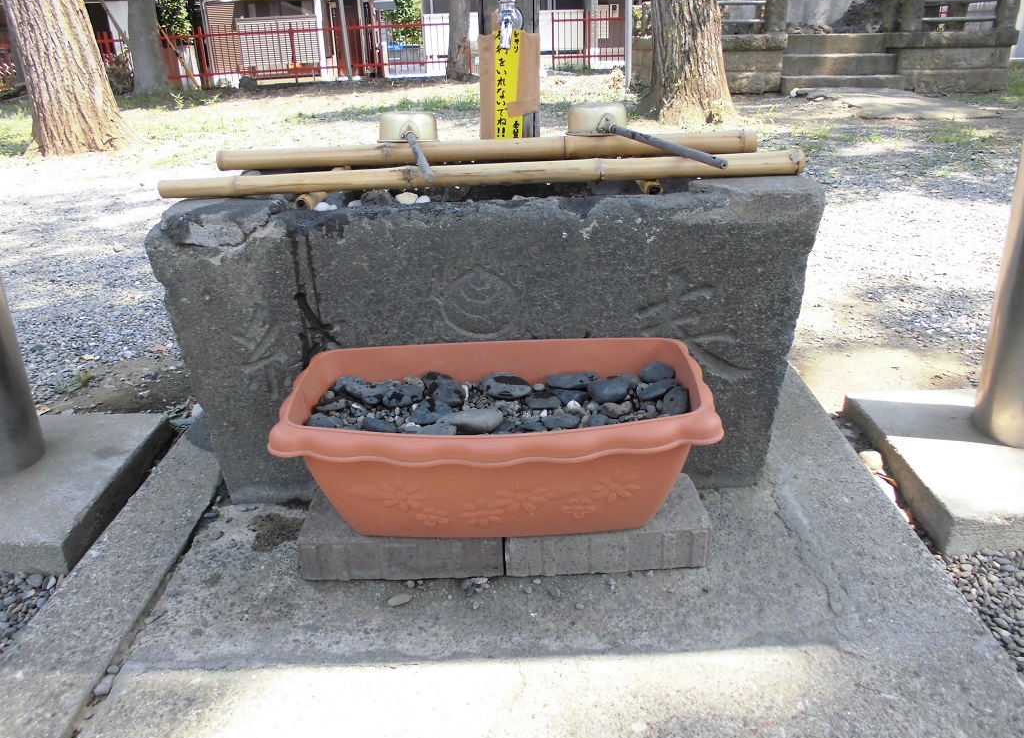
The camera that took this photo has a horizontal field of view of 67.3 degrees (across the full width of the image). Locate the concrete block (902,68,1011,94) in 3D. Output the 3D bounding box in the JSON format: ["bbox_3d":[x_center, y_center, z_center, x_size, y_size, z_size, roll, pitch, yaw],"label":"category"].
[{"bbox_3d":[5.091,-3.361,8.938,1.093,0.263,0.350,3,24,11],"label":"concrete block"}]

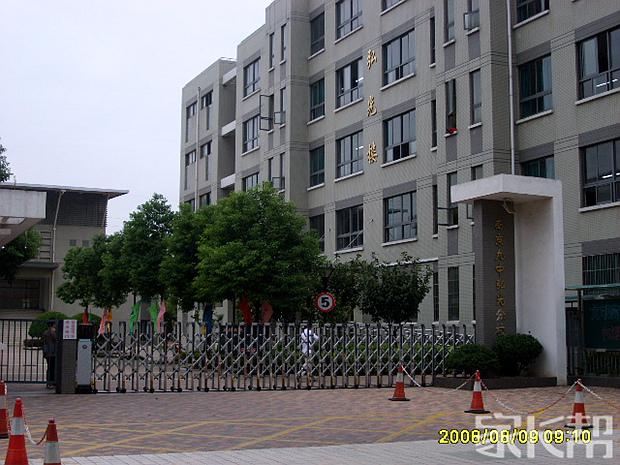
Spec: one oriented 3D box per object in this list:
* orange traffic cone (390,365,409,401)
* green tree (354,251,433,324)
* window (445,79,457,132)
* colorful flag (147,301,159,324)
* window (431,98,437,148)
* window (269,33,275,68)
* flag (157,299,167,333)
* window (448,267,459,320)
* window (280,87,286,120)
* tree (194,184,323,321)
[{"bbox_3d":[1.794,3.006,18.646,0.380,0.700,0.380,1,-6,-10],"label":"orange traffic cone"},{"bbox_3d":[2.951,2.725,32.699,2.747,4.060,2.692,0,-6,0],"label":"green tree"},{"bbox_3d":[5.509,-4.833,36.050,0.150,2.080,0.750,3,-7,-26],"label":"window"},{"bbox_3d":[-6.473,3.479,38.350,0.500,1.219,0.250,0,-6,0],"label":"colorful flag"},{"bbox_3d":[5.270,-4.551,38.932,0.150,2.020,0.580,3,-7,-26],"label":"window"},{"bbox_3d":[-2.083,-10.224,52.773,0.150,2.040,0.650,3,-7,-25],"label":"window"},{"bbox_3d":[-5.580,3.138,35.000,0.370,1.300,0.200,-1,-6,11],"label":"flag"},{"bbox_3d":[5.598,2.384,35.937,0.140,2.058,0.714,3,-7,-26],"label":"window"},{"bbox_3d":[-1.387,-6.840,50.925,0.150,2.070,0.700,3,-7,-25],"label":"window"},{"bbox_3d":[-1.695,1.459,30.323,4.164,6.115,4.164,0,-6,0],"label":"tree"}]

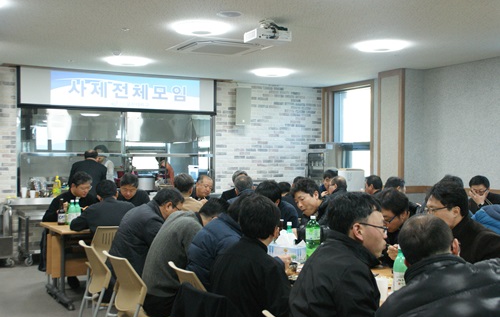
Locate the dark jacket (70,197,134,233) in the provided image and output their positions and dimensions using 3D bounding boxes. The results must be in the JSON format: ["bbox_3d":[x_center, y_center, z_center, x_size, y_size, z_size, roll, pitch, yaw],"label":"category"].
[{"bbox_3d":[-1.355,0.638,5.814,0.600,0.580,0.520,0,0,-30],"label":"dark jacket"}]

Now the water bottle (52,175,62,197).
[{"bbox_3d":[-2.699,0.392,8.750,0.115,0.285,0.095,0,0,-30],"label":"water bottle"}]

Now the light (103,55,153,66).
[{"bbox_3d":[-1.614,-1.257,8.233,0.600,0.090,0.600,0,0,-30],"label":"light"}]

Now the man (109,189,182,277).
[{"bbox_3d":[-0.725,0.787,4.410,0.750,1.140,0.550,0,0,-28],"label":"man"}]

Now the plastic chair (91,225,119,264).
[{"bbox_3d":[-1.232,0.967,5.530,0.470,0.790,0.520,0,0,-25],"label":"plastic chair"}]

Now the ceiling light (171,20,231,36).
[{"bbox_3d":[-0.480,-1.265,6.124,0.600,0.090,0.600,0,0,0],"label":"ceiling light"}]

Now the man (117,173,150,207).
[{"bbox_3d":[-1.420,0.795,7.424,0.540,1.240,0.750,0,0,-30],"label":"man"}]

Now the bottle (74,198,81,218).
[{"bbox_3d":[-1.725,0.536,6.250,0.075,0.248,0.075,0,0,0],"label":"bottle"}]

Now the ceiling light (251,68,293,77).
[{"bbox_3d":[0.336,-1.253,9.341,0.600,0.090,0.600,0,0,0],"label":"ceiling light"}]

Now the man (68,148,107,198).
[{"bbox_3d":[-2.139,0.638,8.223,0.520,1.560,0.400,0,0,-19],"label":"man"}]

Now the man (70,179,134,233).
[{"bbox_3d":[-1.286,0.777,5.690,0.580,1.170,0.750,0,0,-28],"label":"man"}]

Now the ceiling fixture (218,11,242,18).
[{"bbox_3d":[-0.181,-1.293,5.610,0.220,0.030,0.220,0,0,0],"label":"ceiling fixture"}]

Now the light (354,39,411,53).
[{"bbox_3d":[1.519,-1.262,7.161,0.600,0.090,0.600,0,0,0],"label":"light"}]

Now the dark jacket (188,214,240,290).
[{"bbox_3d":[-0.160,0.585,3.500,0.500,0.600,0.520,0,0,-28],"label":"dark jacket"}]

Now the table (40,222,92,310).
[{"bbox_3d":[-1.210,1.010,6.340,1.600,0.710,1.060,0,0,-28],"label":"table"}]

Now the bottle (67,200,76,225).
[{"bbox_3d":[-1.815,0.555,6.400,0.082,0.252,0.082,0,0,-30],"label":"bottle"}]

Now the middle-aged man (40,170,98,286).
[{"bbox_3d":[-1.900,0.748,6.630,0.580,1.230,0.760,0,0,-29],"label":"middle-aged man"}]

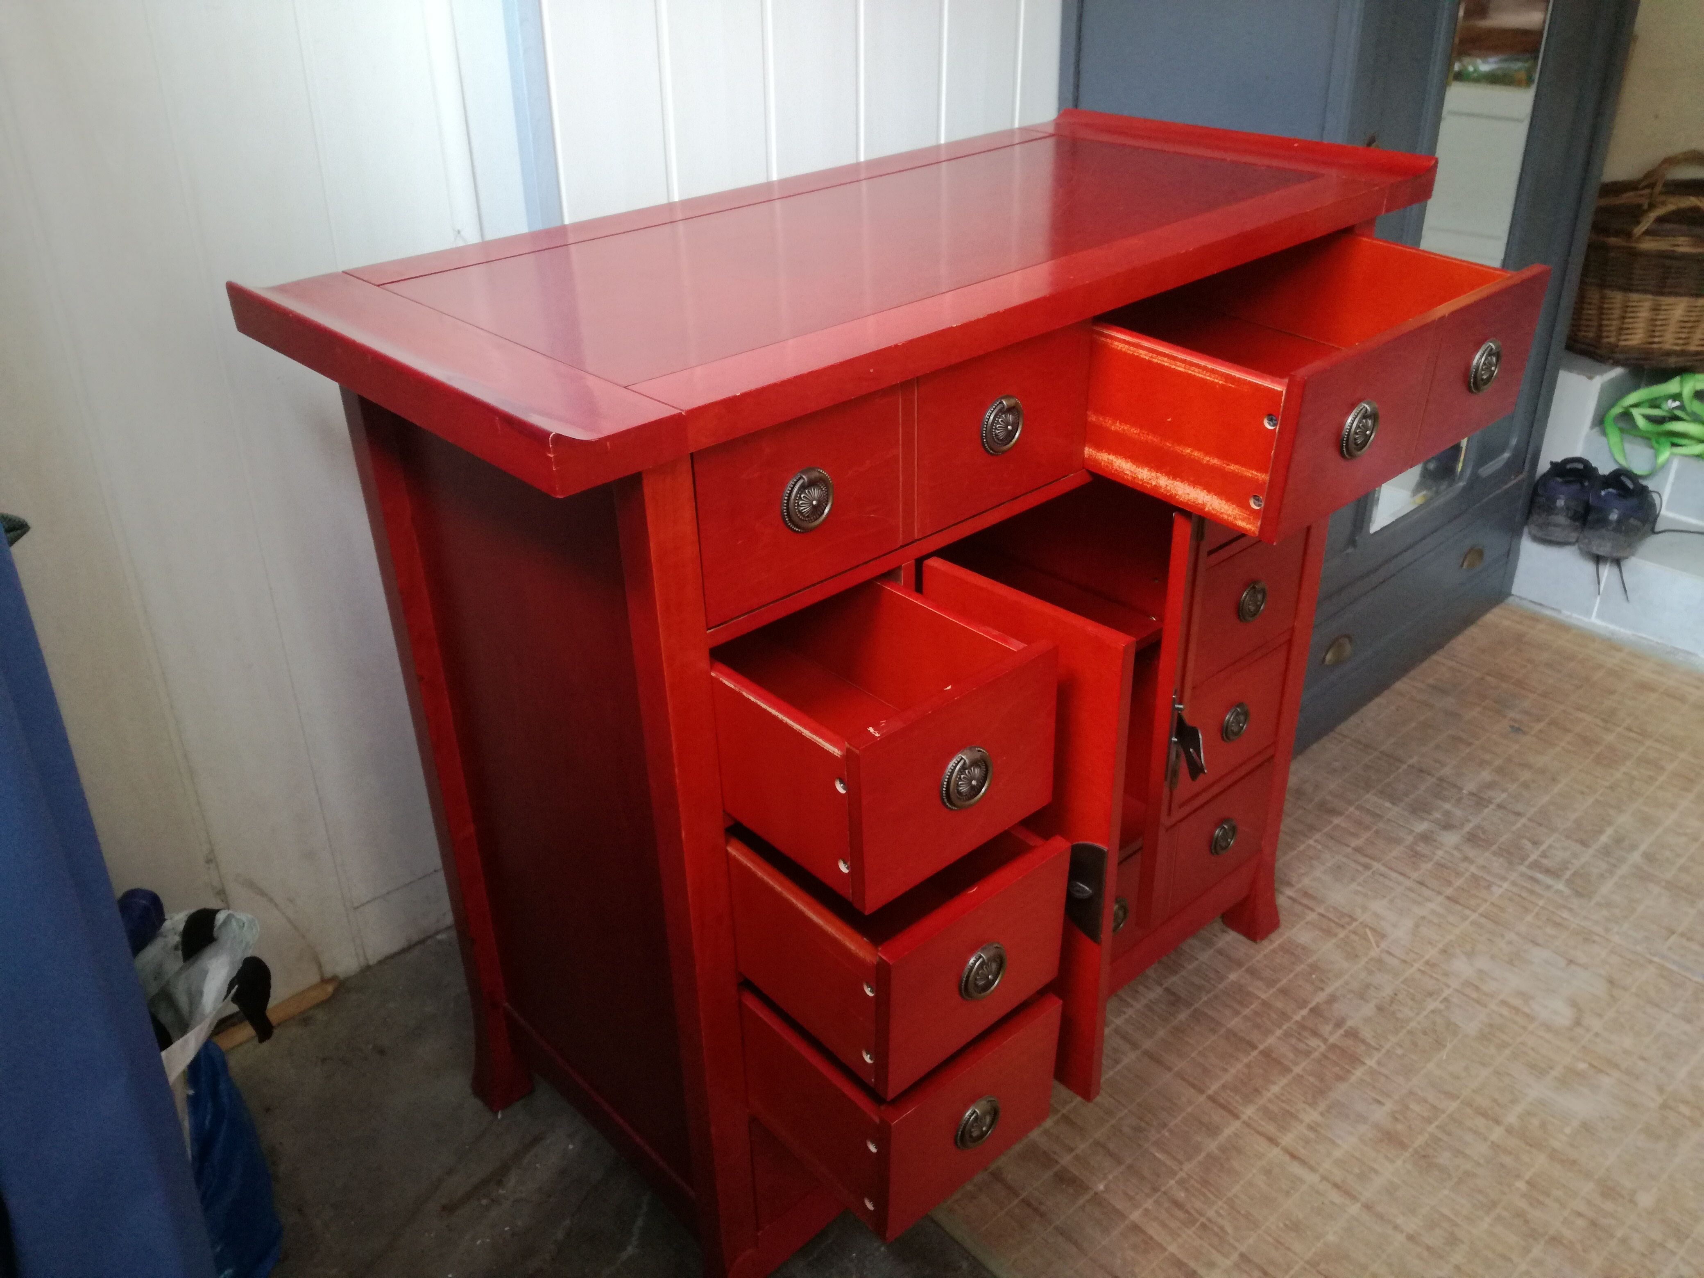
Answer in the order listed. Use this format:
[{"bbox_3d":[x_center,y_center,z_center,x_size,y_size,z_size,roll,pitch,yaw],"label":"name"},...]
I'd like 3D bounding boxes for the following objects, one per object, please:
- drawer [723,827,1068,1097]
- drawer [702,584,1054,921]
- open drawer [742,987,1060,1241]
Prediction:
[{"bbox_3d":[-0.018,0.196,1.172,0.199,0.148,0.383,-25,38,-34],"label":"drawer"},{"bbox_3d":[-0.038,0.039,1.103,0.199,0.144,0.383,-25,36,-34],"label":"drawer"},{"bbox_3d":[-0.013,0.343,1.259,0.199,0.152,0.383,-25,39,-34],"label":"open drawer"}]

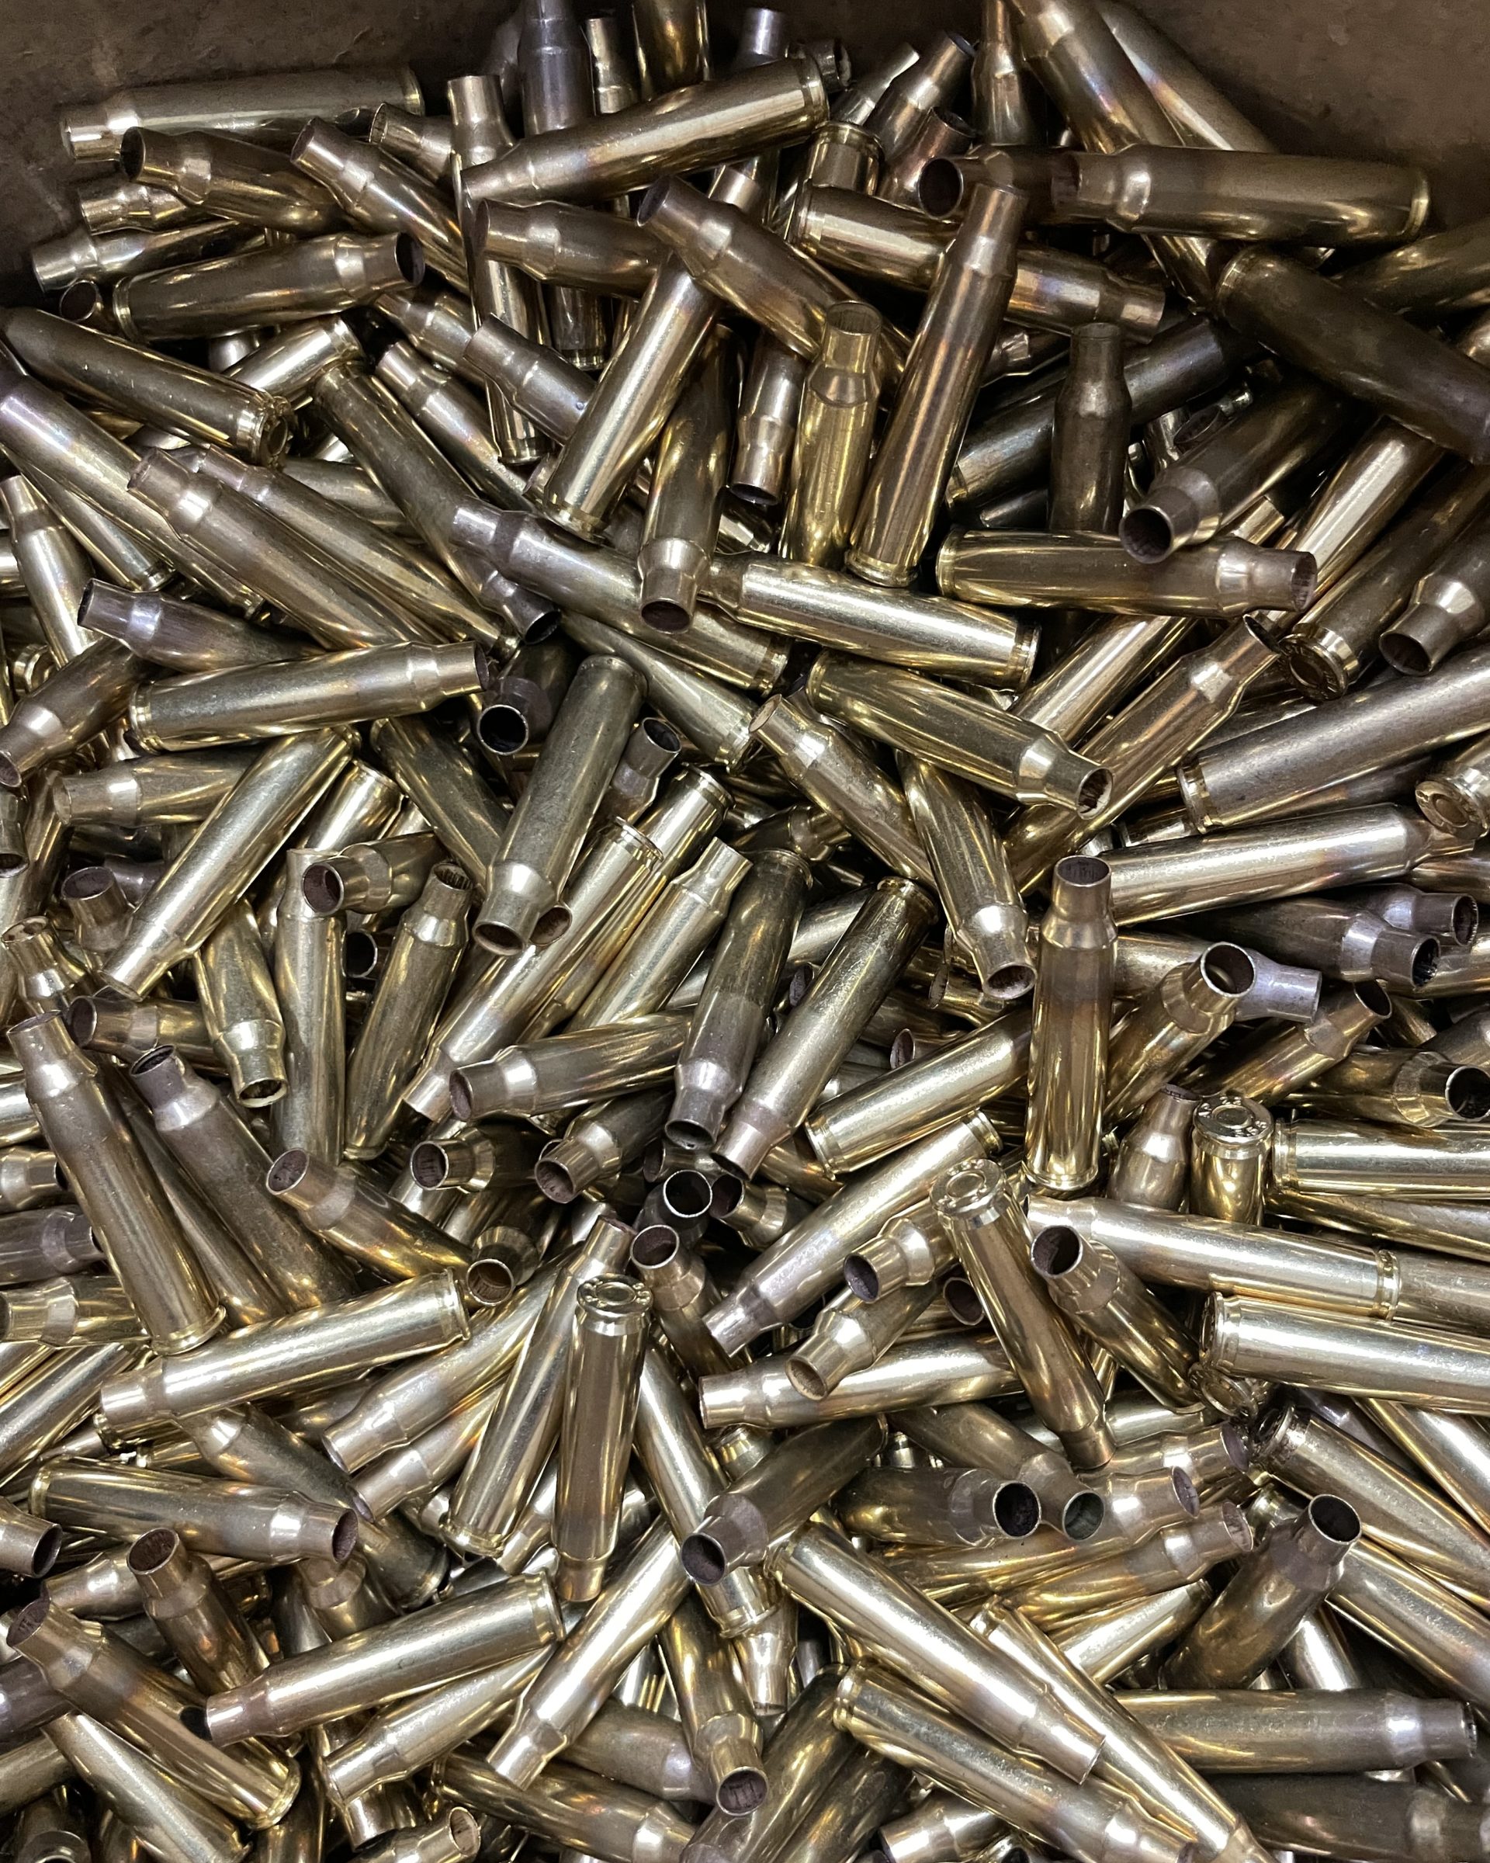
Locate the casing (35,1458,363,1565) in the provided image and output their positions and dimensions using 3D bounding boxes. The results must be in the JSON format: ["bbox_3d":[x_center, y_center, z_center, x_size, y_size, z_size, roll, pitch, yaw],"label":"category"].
[{"bbox_3d":[-0.073,0.077,0.198,0.045,0.010,0.010,2,68,16],"label":"casing"}]

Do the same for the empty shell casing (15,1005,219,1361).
[{"bbox_3d":[-0.079,0.031,0.185,0.010,0.010,0.045,-19,106,0],"label":"empty shell casing"}]

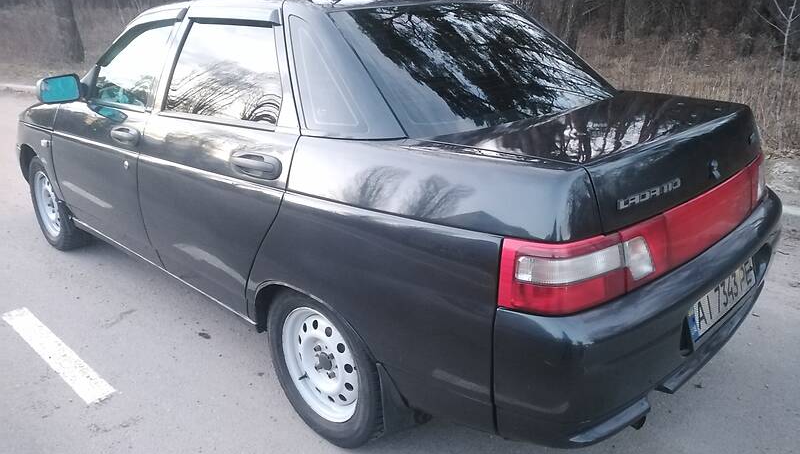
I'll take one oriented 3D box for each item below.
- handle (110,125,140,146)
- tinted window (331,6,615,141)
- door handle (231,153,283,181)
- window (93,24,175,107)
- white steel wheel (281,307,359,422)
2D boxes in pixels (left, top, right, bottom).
[{"bbox_3d":[-1.088,-0.363,2.375,0.215,0.080,0.050,18,25,41],"label":"handle"},{"bbox_3d":[0.303,-0.592,2.076,1.200,0.100,0.590,-18,62,-43],"label":"tinted window"},{"bbox_3d":[-0.424,-0.180,1.750,0.215,0.080,0.050,18,25,41],"label":"door handle"},{"bbox_3d":[-1.164,-0.695,2.564,0.640,0.370,0.050,18,4,41],"label":"window"},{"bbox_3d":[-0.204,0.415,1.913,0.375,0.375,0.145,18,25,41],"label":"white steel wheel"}]

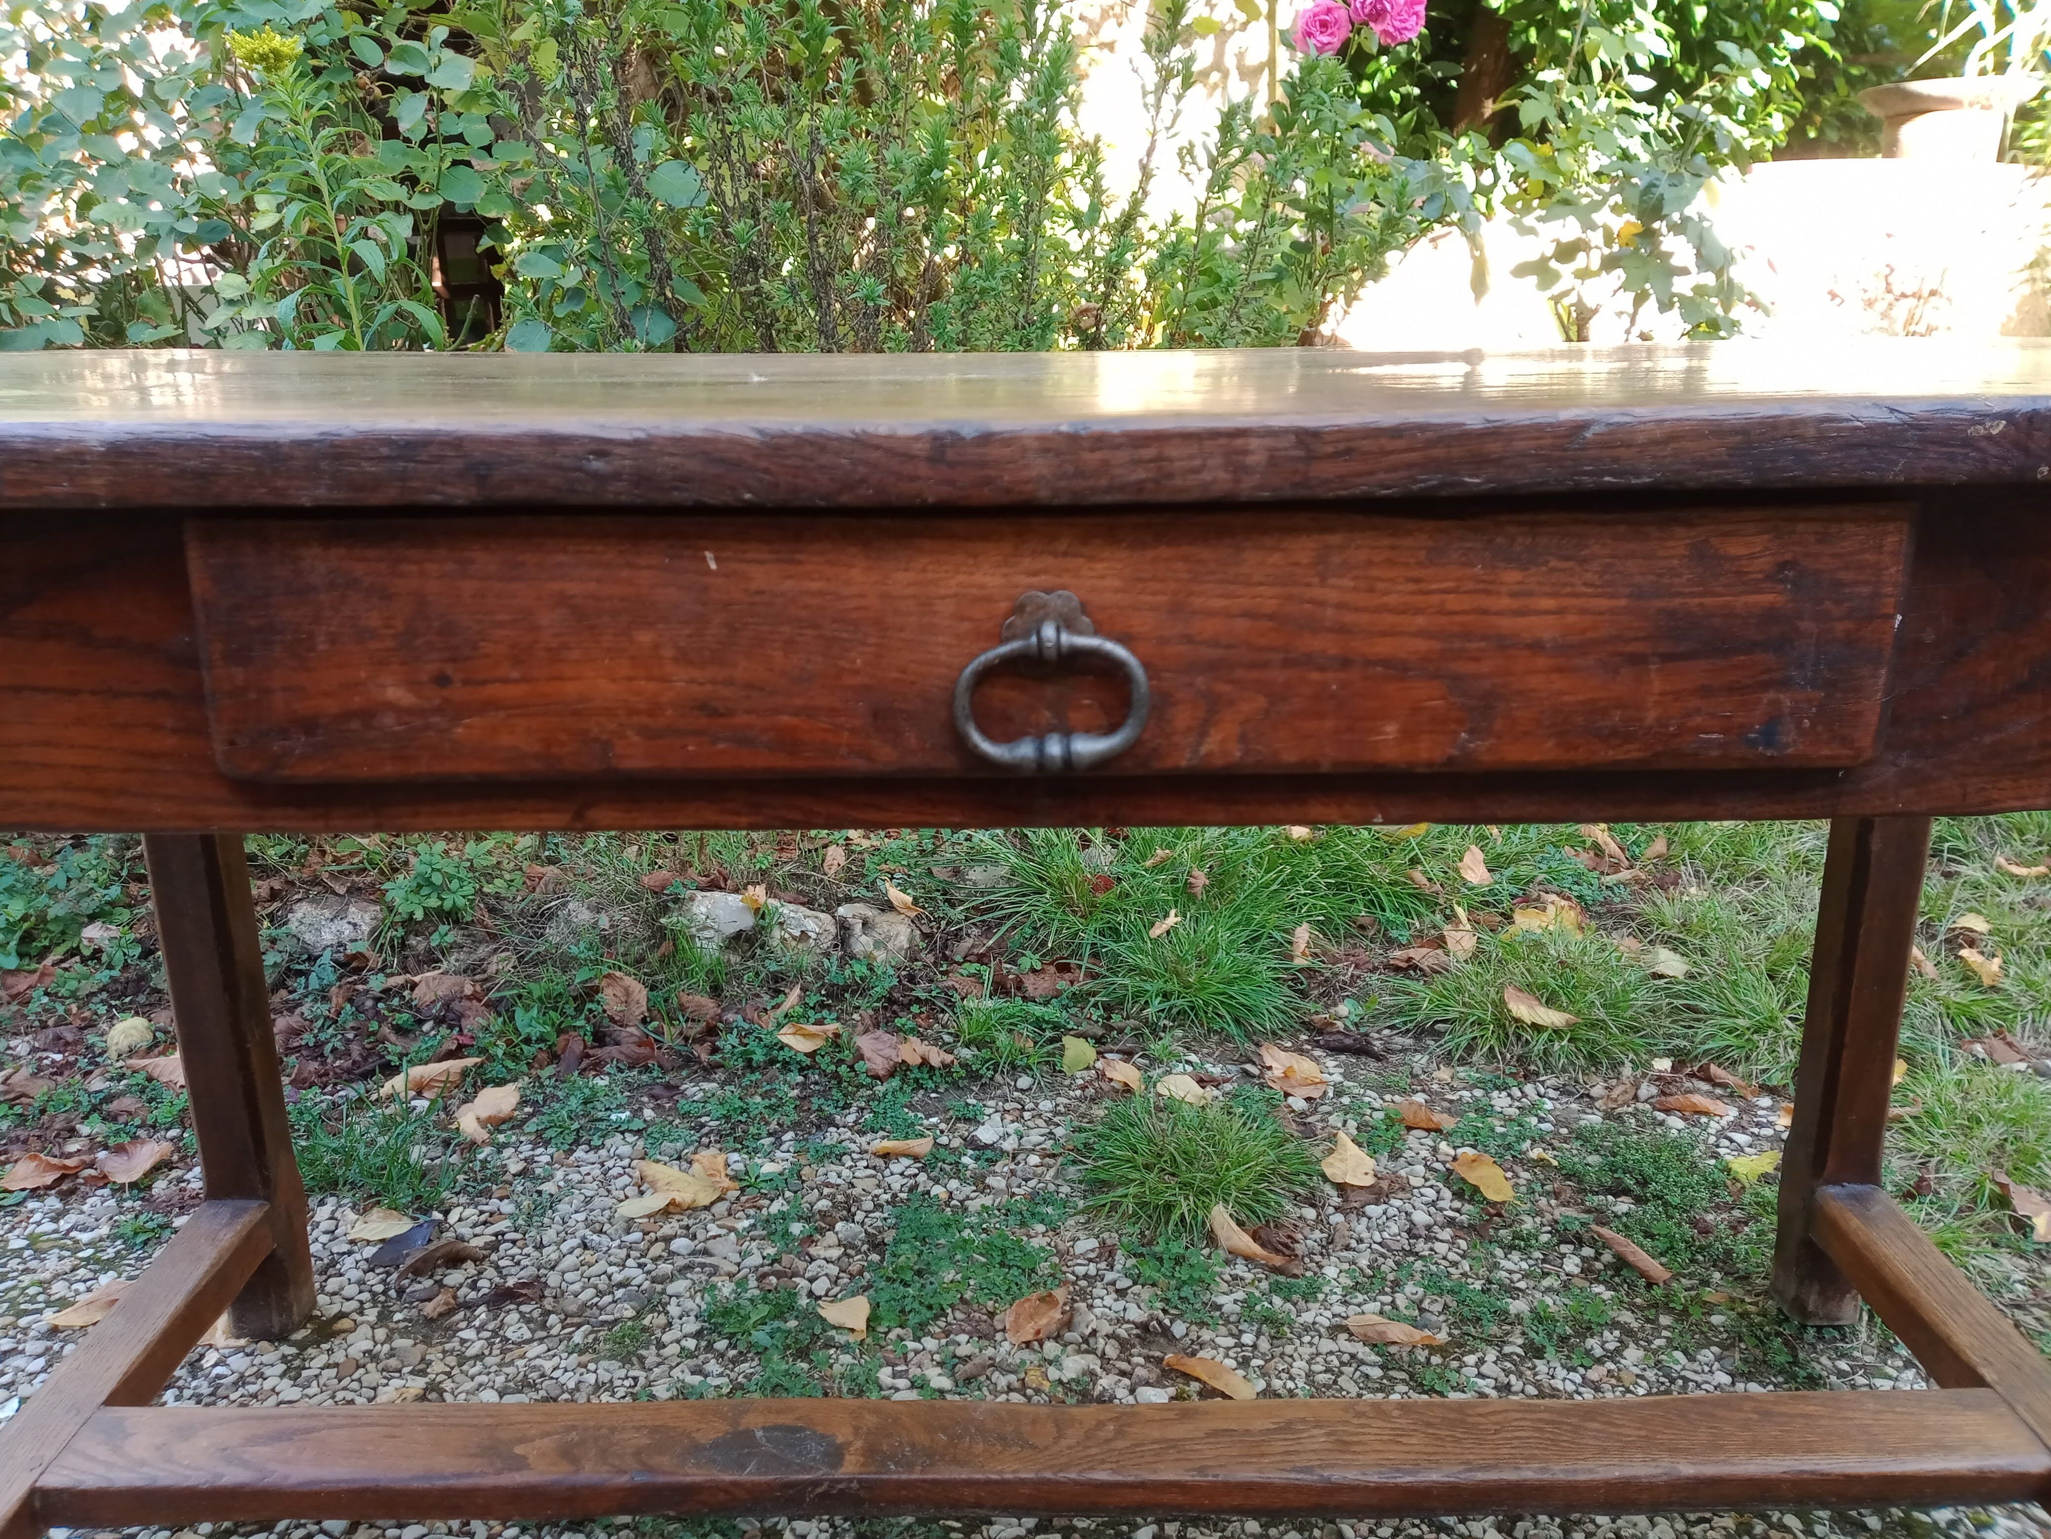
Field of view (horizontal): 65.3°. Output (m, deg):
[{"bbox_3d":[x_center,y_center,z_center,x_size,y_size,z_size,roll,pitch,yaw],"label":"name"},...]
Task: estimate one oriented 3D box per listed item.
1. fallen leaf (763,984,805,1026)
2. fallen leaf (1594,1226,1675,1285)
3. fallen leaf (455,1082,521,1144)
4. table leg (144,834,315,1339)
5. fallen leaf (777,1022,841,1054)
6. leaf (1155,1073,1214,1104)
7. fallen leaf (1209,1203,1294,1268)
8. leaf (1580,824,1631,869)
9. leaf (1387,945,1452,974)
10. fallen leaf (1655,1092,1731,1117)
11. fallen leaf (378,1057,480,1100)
[{"bbox_3d":[-0.270,0.262,1.786,0.055,0.035,0.030,-16,22,-43],"label":"fallen leaf"},{"bbox_3d":[0.504,0.402,1.330,0.024,0.020,0.082,-12,20,-33],"label":"fallen leaf"},{"bbox_3d":[-0.532,0.340,1.590,0.054,0.025,0.085,4,17,16],"label":"fallen leaf"},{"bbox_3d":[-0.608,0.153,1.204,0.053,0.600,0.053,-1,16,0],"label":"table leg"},{"bbox_3d":[-0.232,0.287,1.716,0.065,0.022,0.040,-1,16,-2],"label":"fallen leaf"},{"bbox_3d":[0.162,0.326,1.636,0.062,0.020,0.042,4,17,15],"label":"leaf"},{"bbox_3d":[0.191,0.394,1.356,0.082,0.033,0.034,10,20,33],"label":"fallen leaf"},{"bbox_3d":[0.827,0.111,2.281,0.085,0.042,0.040,12,20,36],"label":"leaf"},{"bbox_3d":[0.472,0.227,1.917,0.074,0.020,0.040,0,16,3],"label":"leaf"},{"bbox_3d":[0.670,0.337,1.607,0.078,0.015,0.028,3,16,12],"label":"fallen leaf"},{"bbox_3d":[-0.617,0.320,1.653,0.099,0.030,0.046,-2,16,-5],"label":"fallen leaf"}]

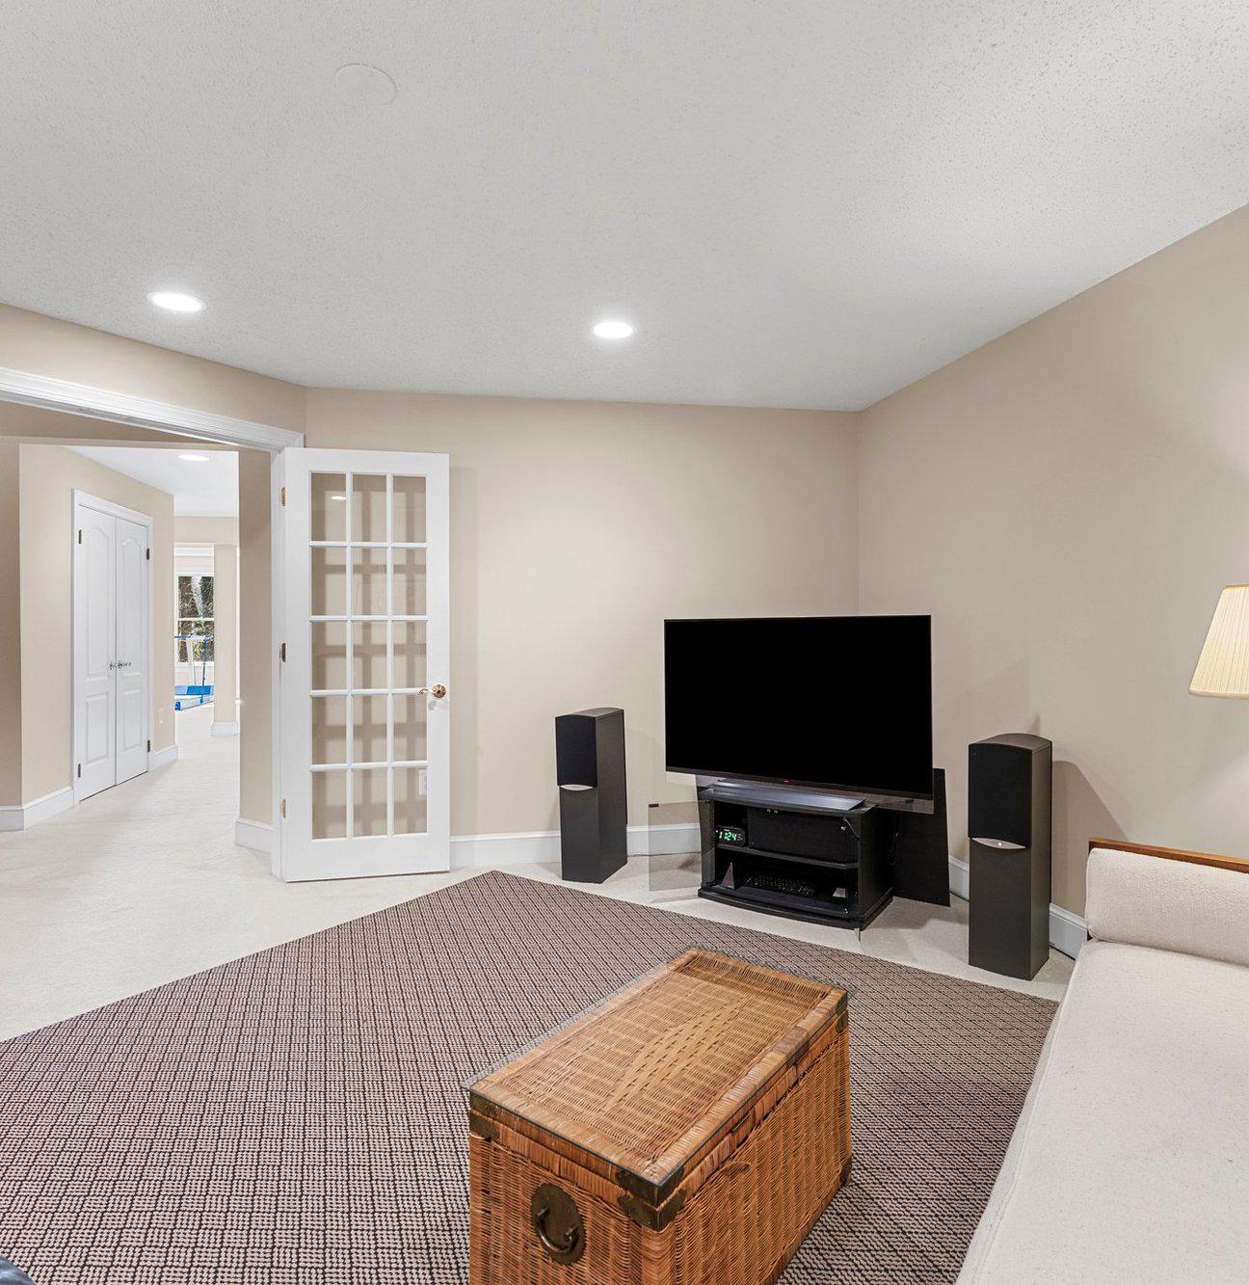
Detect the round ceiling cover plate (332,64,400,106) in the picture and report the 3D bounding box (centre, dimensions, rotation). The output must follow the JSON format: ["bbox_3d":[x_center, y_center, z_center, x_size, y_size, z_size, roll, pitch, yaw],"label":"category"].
[{"bbox_3d":[-0.567,-1.217,1.641,0.131,0.013,0.131,0,1,0],"label":"round ceiling cover plate"}]

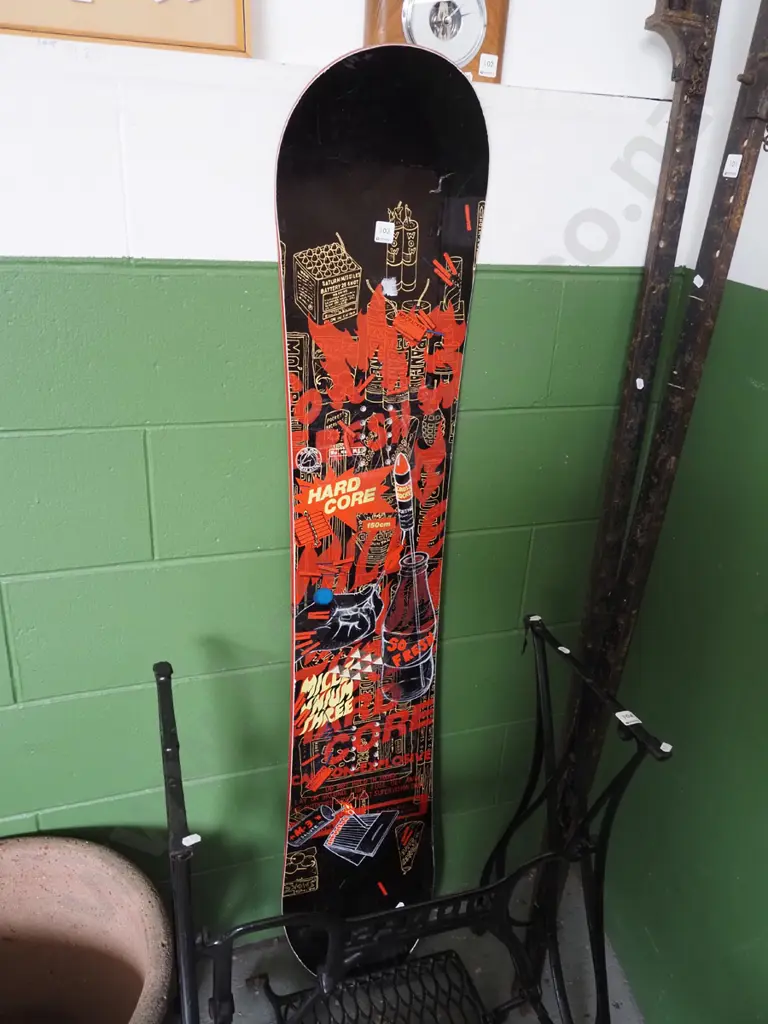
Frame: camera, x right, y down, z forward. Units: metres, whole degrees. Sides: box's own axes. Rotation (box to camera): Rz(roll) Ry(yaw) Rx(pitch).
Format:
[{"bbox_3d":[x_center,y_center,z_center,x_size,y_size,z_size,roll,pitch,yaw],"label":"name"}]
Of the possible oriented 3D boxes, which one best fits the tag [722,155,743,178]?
[{"bbox_3d":[0.411,-0.407,0.905,0.002,0.025,0.025,-4,26,-16],"label":"tag"}]

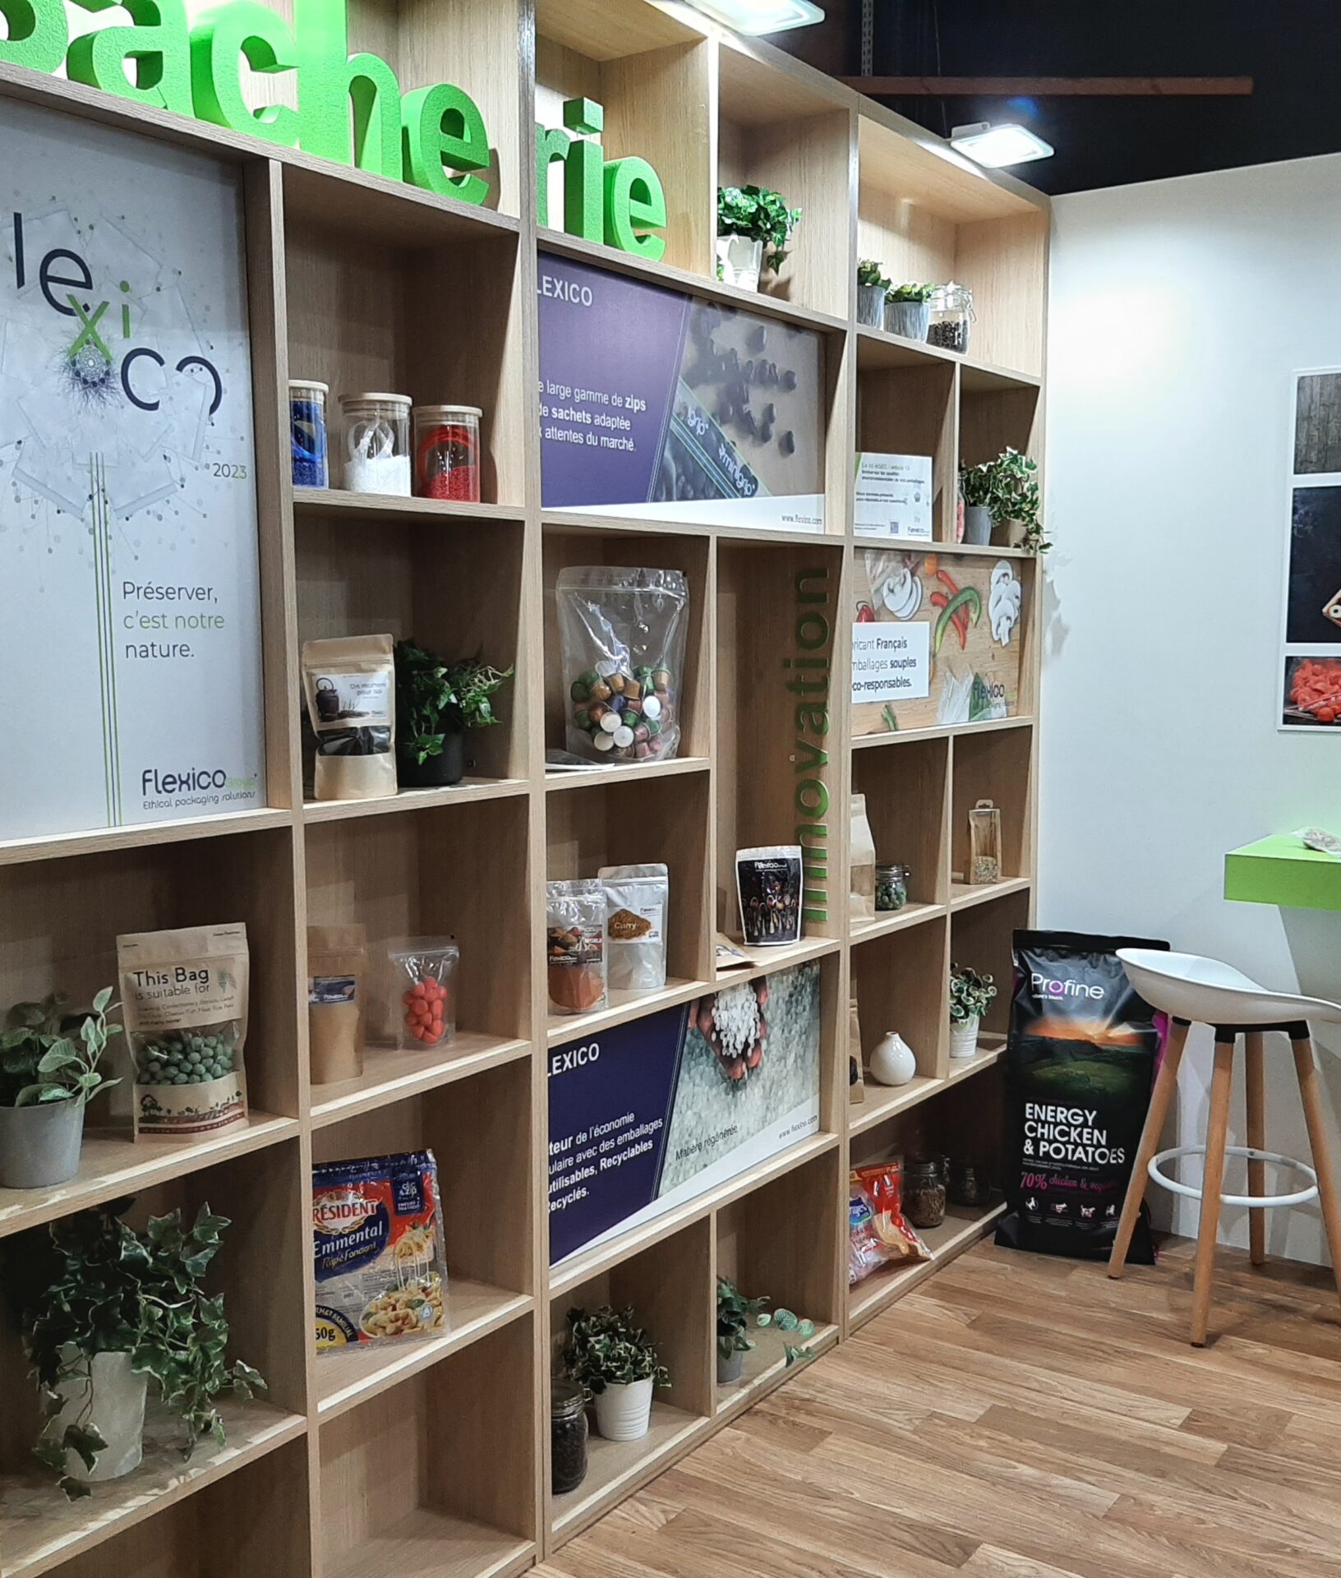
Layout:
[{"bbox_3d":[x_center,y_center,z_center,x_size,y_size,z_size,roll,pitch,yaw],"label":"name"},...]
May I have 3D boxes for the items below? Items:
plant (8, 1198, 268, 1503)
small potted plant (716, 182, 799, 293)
[{"bbox_3d":[-0.714,0.699,2.087,0.218,0.365,0.312,4,8,36],"label":"plant"},{"bbox_3d":[0.116,-1.029,3.019,0.210,0.210,0.234,4,8,36],"label":"small potted plant"}]

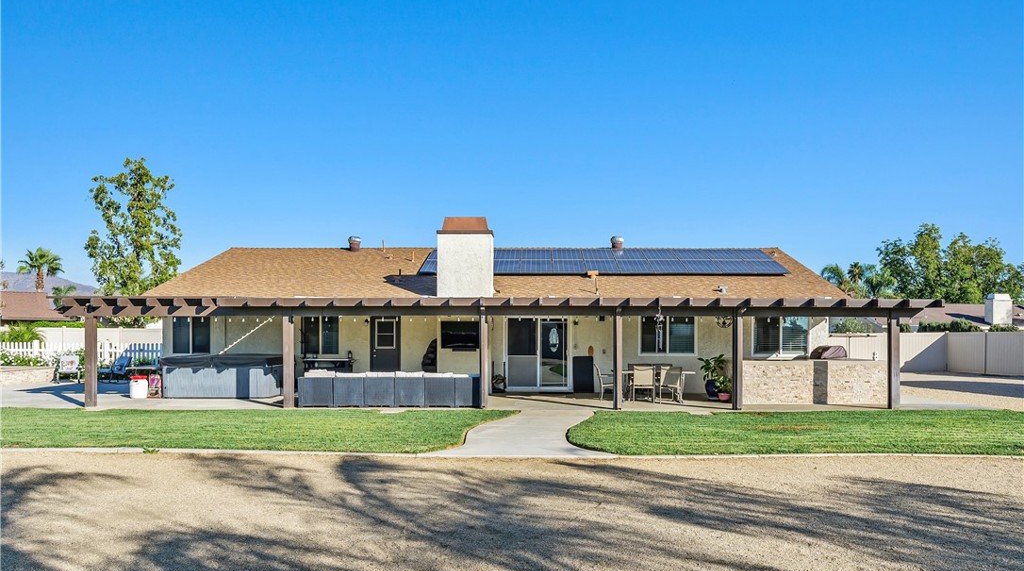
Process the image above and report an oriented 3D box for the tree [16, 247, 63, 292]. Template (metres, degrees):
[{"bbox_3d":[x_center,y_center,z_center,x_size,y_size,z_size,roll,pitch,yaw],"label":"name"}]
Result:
[{"bbox_3d":[-39.862,0.956,60.231,3.900,8.400,3.900,0,-3,0],"label":"tree"}]

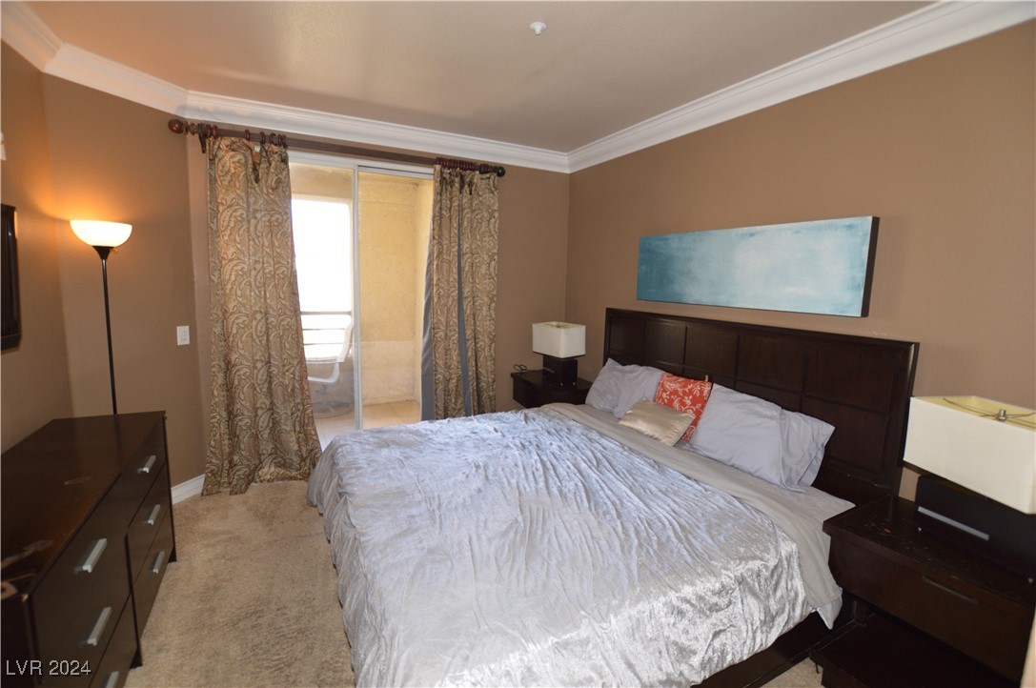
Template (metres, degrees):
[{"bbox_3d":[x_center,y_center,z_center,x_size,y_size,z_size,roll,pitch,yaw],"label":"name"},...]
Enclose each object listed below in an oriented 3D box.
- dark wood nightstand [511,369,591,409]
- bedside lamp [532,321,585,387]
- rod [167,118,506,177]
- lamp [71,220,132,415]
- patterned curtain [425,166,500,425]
[{"bbox_3d":[0.279,0.646,3.648,0.460,0.680,0.630,-3,10,-29],"label":"dark wood nightstand"},{"bbox_3d":[0.333,0.076,3.530,0.225,0.475,0.420,-4,10,-32],"label":"bedside lamp"},{"bbox_3d":[-1.075,-1.314,2.961,2.132,0.095,0.100,-2,9,-24],"label":"rod"},{"bbox_3d":[-2.108,0.251,2.257,0.240,1.750,0.240,-6,11,-43],"label":"lamp"},{"bbox_3d":[-0.447,-0.169,3.443,0.603,2.313,0.130,-2,9,-24],"label":"patterned curtain"}]

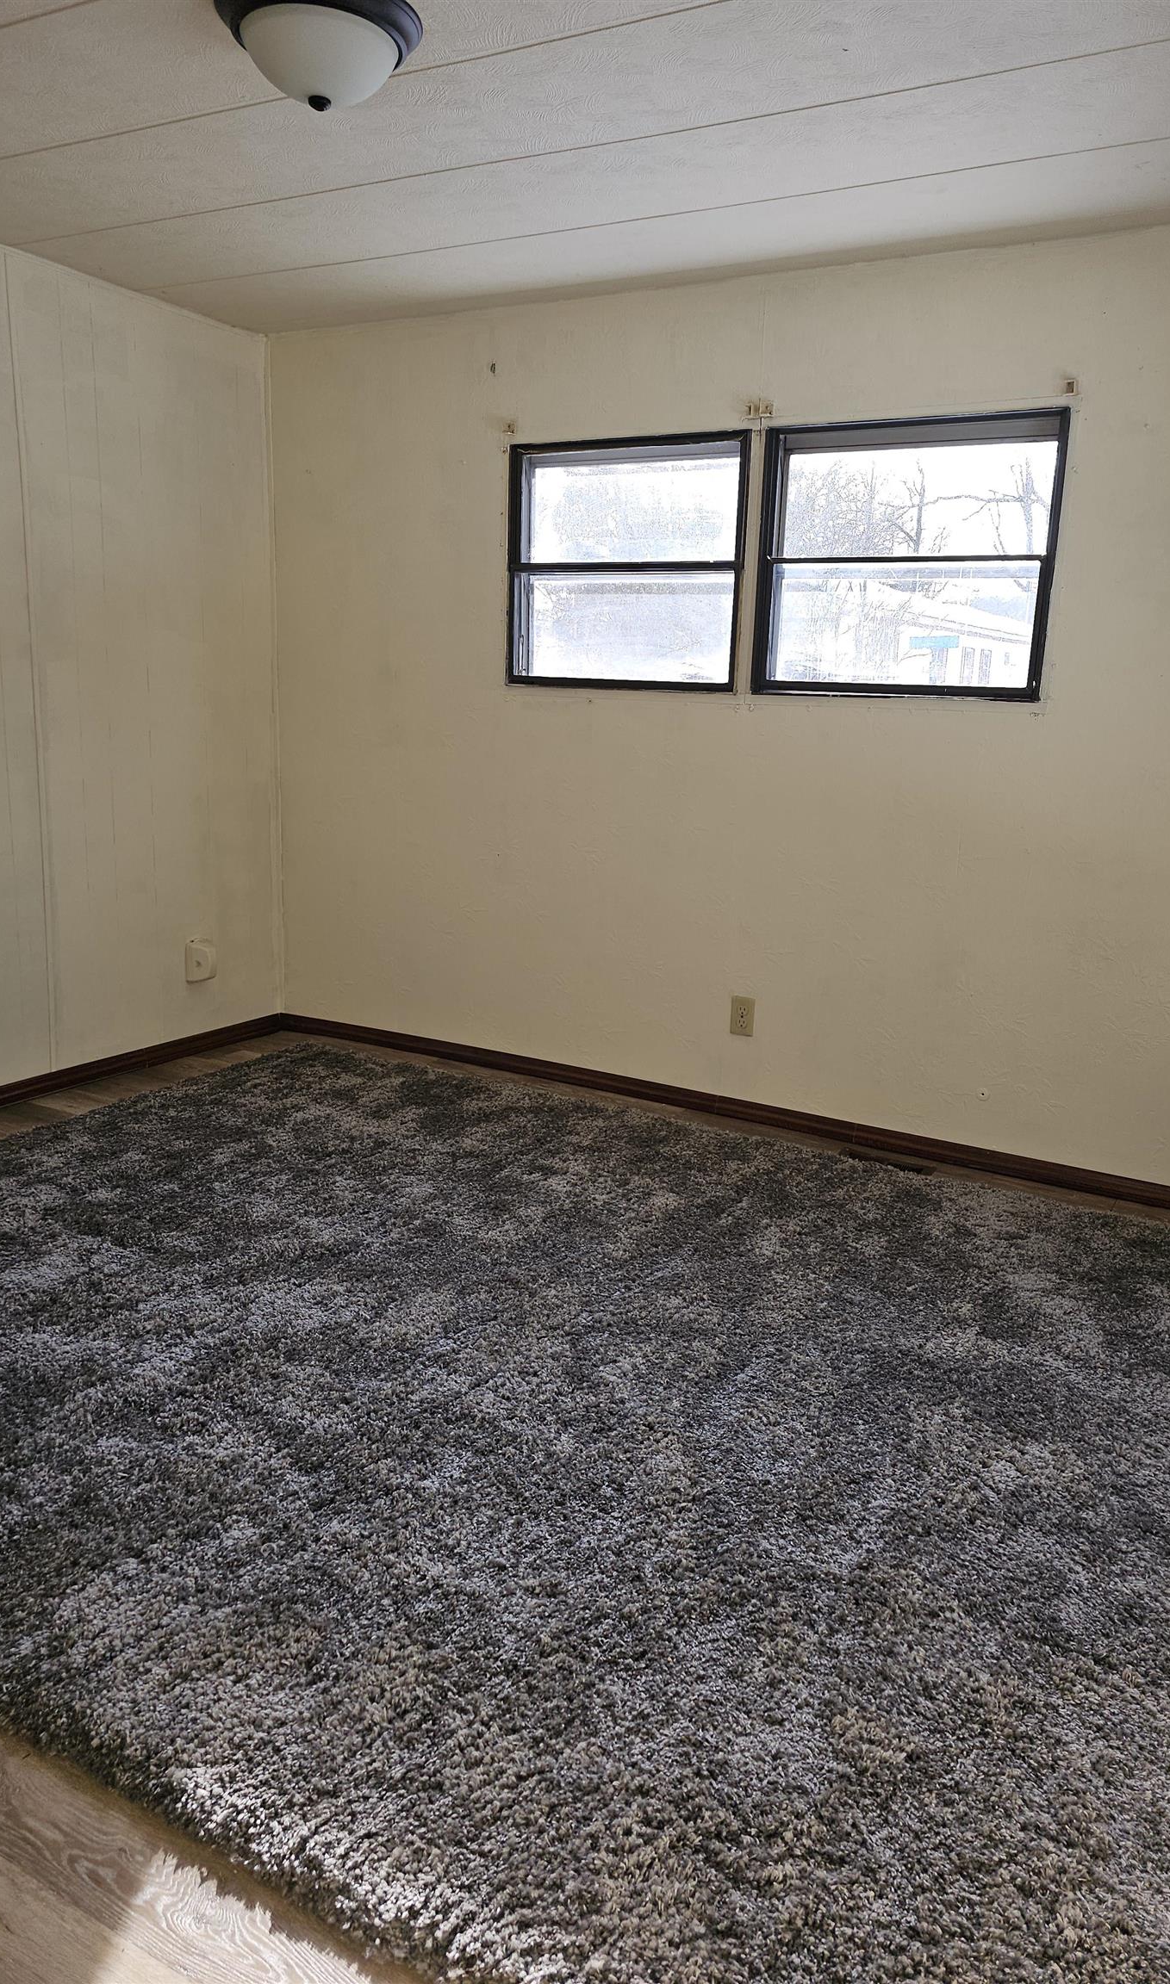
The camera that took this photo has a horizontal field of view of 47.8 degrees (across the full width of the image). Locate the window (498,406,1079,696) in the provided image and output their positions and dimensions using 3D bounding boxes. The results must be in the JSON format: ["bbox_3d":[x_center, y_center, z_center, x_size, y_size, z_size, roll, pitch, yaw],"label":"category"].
[{"bbox_3d":[0.467,-1.153,3.561,1.555,0.678,0.090,9,15,28],"label":"window"}]

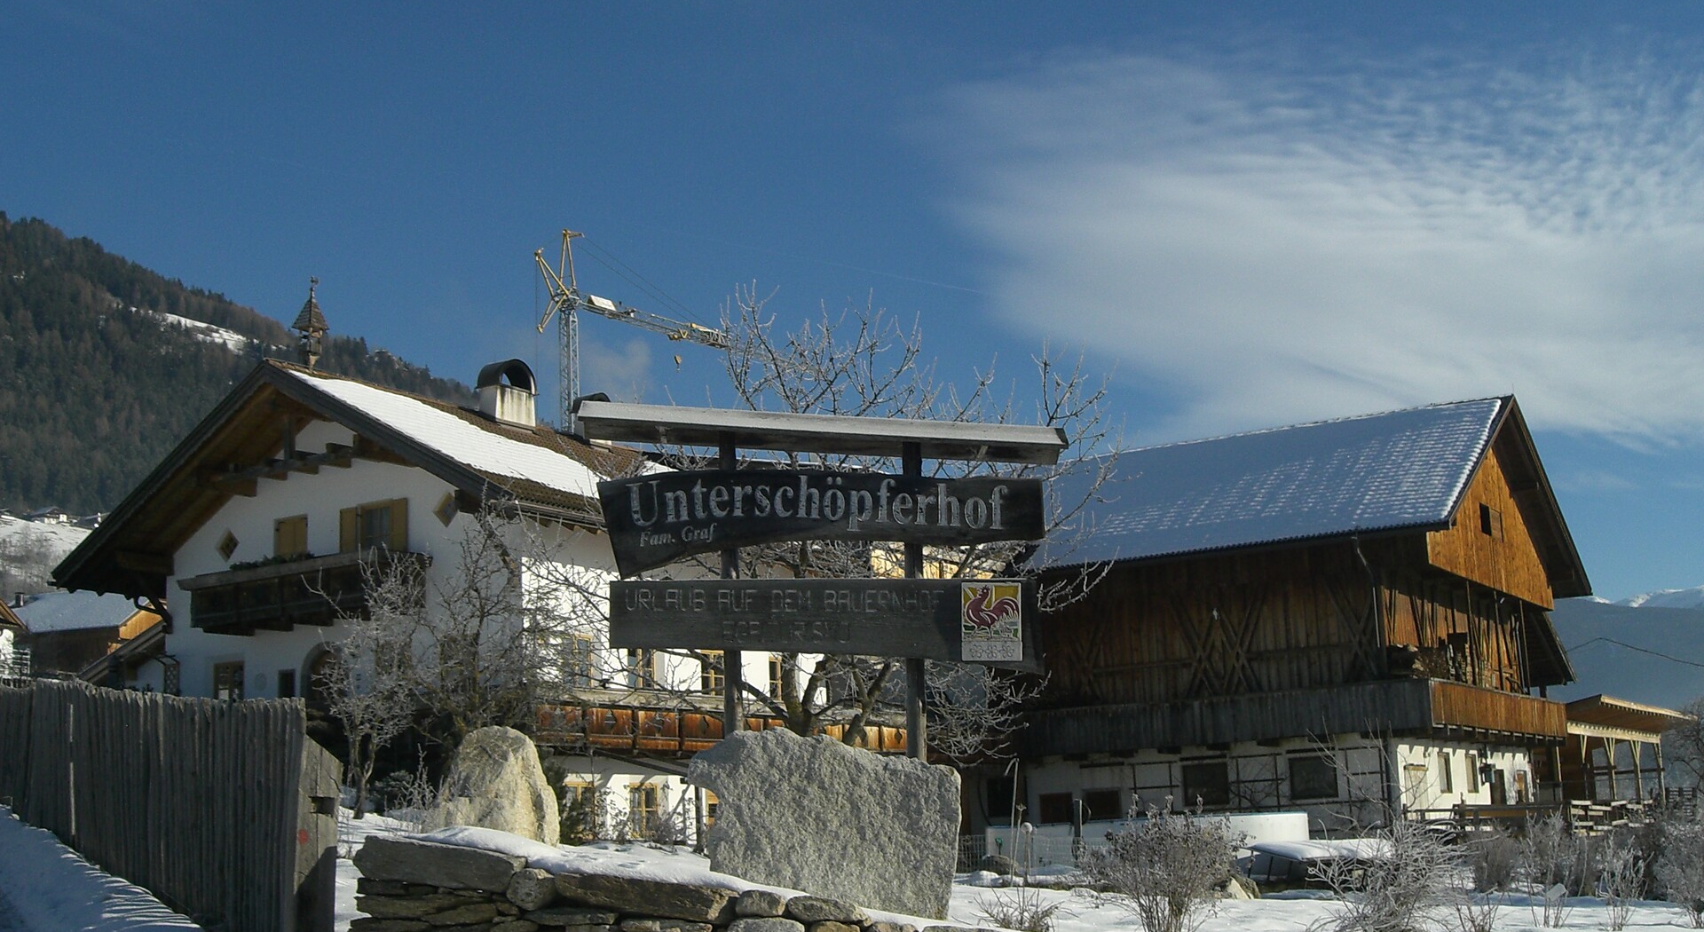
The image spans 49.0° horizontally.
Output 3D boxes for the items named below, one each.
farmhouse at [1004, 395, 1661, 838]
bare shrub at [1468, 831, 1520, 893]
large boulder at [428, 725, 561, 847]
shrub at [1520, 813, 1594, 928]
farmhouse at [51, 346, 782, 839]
[{"bbox_3d":[13.771,5.048,56.627,13.596,12.522,18.911,-9,-13,31],"label":"farmhouse"},{"bbox_3d":[6.696,4.143,19.500,0.538,0.659,0.550,-6,-12,18],"label":"bare shrub"},{"bbox_3d":[-2.713,2.431,14.200,0.961,0.920,0.800,0,-12,-11],"label":"large boulder"},{"bbox_3d":[5.356,3.067,14.200,0.539,0.860,0.500,-6,-12,19],"label":"shrub"},{"bbox_3d":[-8.887,3.775,44.121,13.811,10.851,12.726,-9,-13,31],"label":"farmhouse"}]

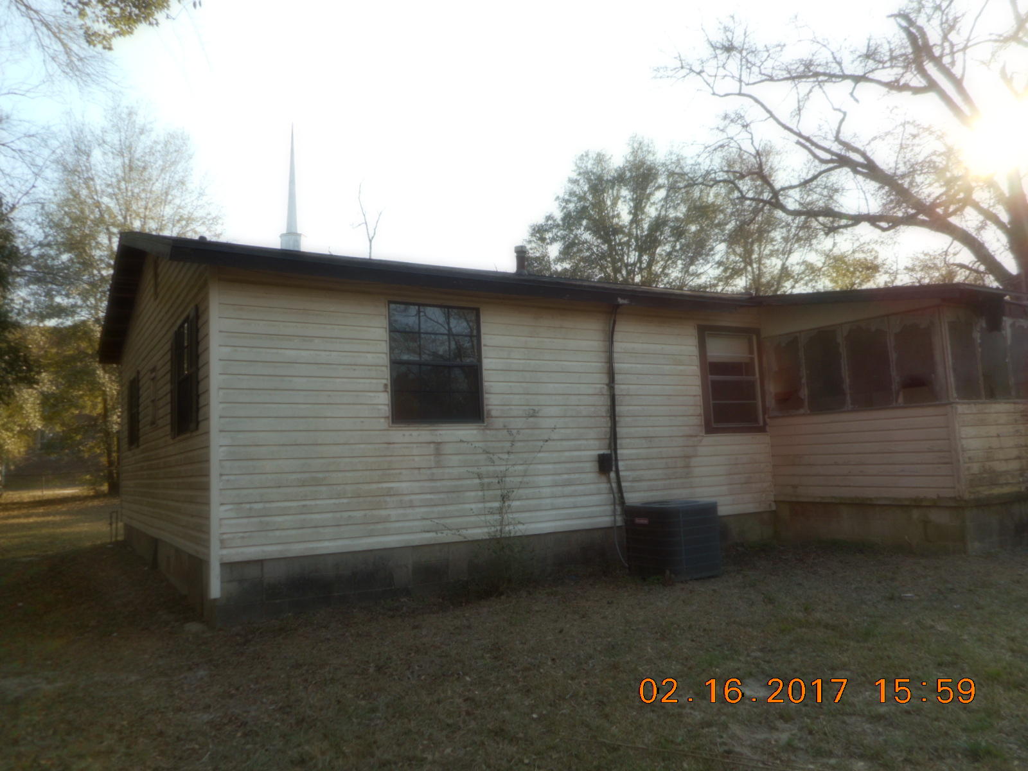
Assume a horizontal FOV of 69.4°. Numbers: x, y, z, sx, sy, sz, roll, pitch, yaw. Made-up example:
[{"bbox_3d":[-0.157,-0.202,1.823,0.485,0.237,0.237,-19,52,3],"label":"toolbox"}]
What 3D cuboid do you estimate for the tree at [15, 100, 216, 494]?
[{"bbox_3d":[-15.370,-3.436,29.000,7.300,15.600,7.200,1,-7,-28],"label":"tree"}]

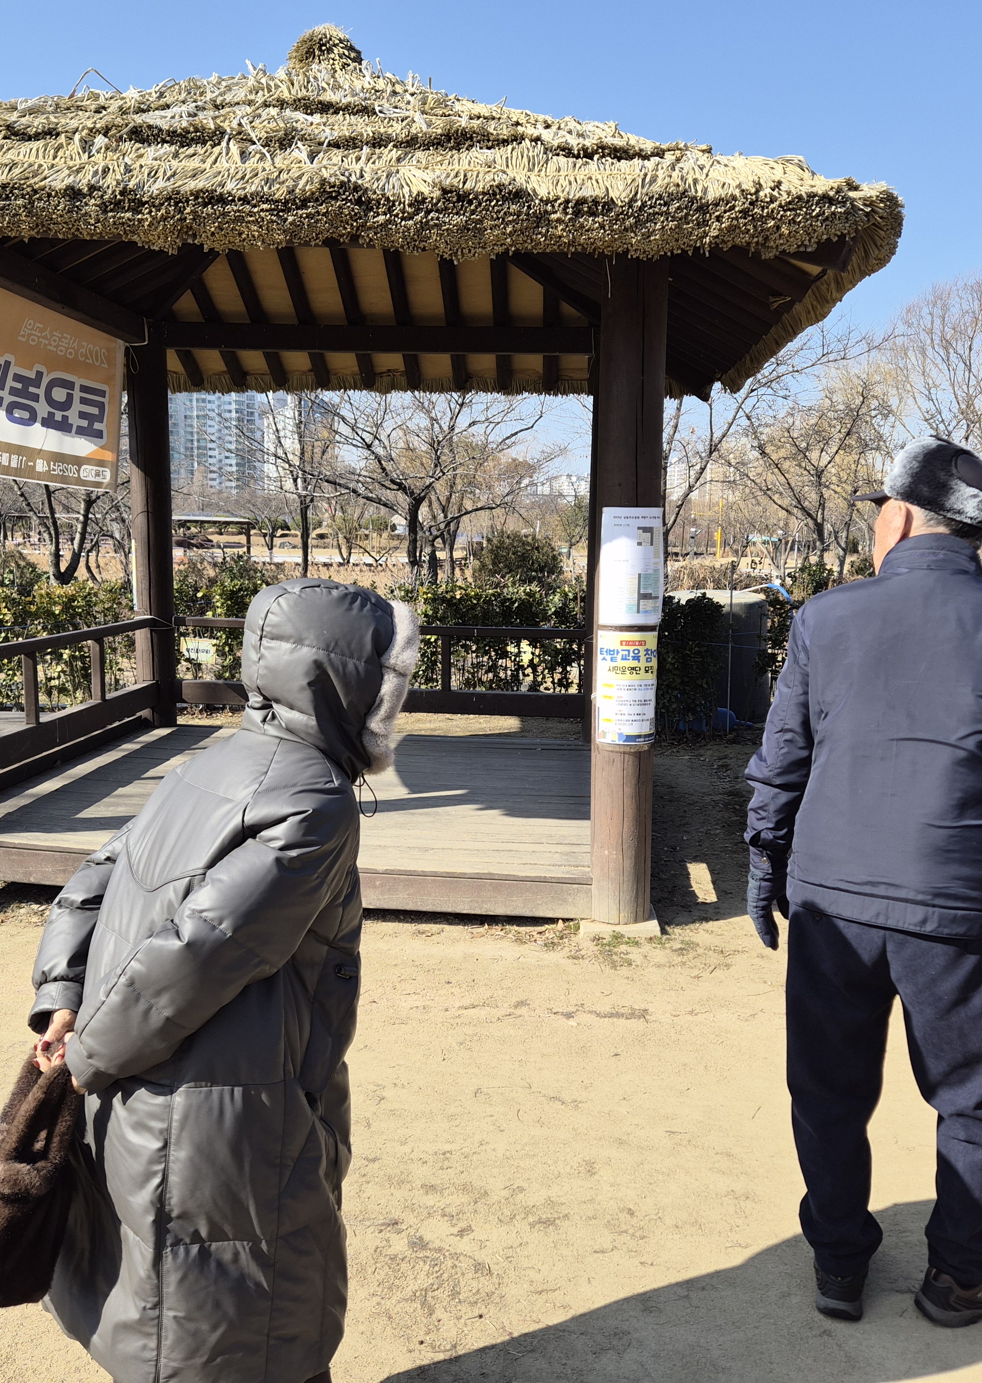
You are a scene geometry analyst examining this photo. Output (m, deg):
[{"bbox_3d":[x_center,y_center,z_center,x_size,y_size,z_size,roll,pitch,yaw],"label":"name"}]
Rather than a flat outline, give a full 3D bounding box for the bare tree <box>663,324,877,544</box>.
[{"bbox_3d":[4.310,-3.336,18.719,3.400,5.000,3.100,1,7,0],"label":"bare tree"}]

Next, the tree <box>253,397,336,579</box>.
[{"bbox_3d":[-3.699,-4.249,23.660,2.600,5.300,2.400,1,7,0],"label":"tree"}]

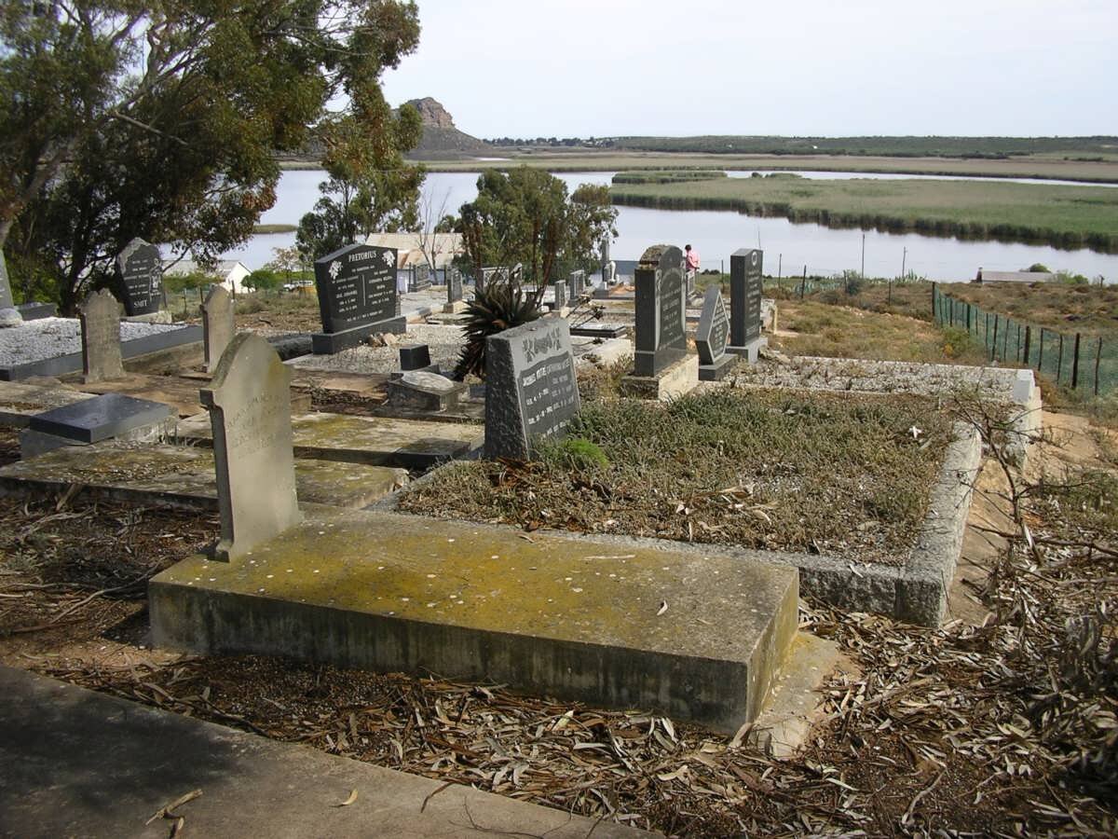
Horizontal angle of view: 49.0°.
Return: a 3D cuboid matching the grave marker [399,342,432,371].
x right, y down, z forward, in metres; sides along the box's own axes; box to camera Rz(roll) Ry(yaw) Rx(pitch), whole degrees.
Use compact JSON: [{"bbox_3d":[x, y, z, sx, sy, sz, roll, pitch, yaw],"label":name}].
[{"bbox_3d":[-1.161,-0.522,10.044,0.113,0.185,0.309,-1,11,21],"label":"grave marker"}]

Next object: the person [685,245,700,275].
[{"bbox_3d":[4.045,-4.466,37.000,0.400,1.660,0.500,9,15,35],"label":"person"}]

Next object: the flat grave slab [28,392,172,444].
[{"bbox_3d":[-2.632,-0.016,7.105,0.435,0.075,0.710,11,15,18],"label":"flat grave slab"}]

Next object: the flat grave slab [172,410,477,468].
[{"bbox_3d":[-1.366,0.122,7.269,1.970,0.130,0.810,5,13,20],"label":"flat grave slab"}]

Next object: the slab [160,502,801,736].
[{"bbox_3d":[-0.269,0.610,4.008,1.950,0.226,0.790,4,14,20],"label":"slab"}]

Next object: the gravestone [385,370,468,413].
[{"bbox_3d":[-0.872,-0.192,8.090,0.378,0.173,0.376,4,13,20],"label":"gravestone"}]

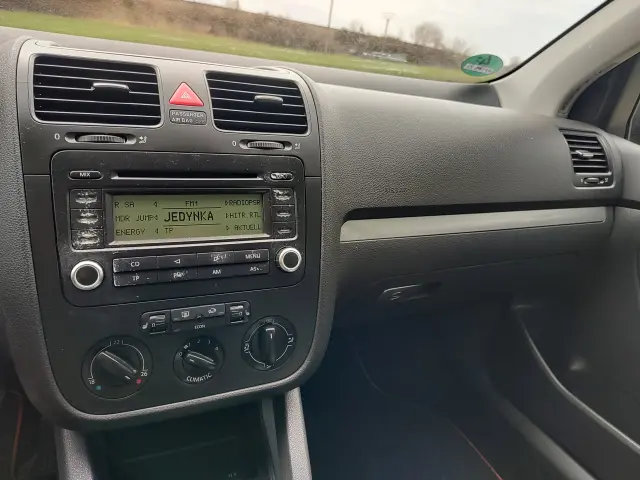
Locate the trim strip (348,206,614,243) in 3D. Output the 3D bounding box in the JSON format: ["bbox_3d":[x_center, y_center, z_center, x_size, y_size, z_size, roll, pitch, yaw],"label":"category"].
[{"bbox_3d":[0.242,-0.028,0.600,0.479,0.027,0.018,-3,14,-23],"label":"trim strip"}]

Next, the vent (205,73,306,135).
[{"bbox_3d":[-0.067,-0.137,0.450,0.100,0.030,0.070,-3,70,-23],"label":"vent"}]

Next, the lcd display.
[{"bbox_3d":[-0.117,-0.023,0.396,0.136,0.041,0.008,-3,9,-23],"label":"lcd display"}]

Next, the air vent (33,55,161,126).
[{"bbox_3d":[-0.202,-0.130,0.392,0.100,0.030,0.070,-3,70,-23],"label":"air vent"}]

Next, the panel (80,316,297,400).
[{"bbox_3d":[-0.117,0.115,0.414,0.200,0.062,0.025,-3,9,-23],"label":"panel"}]

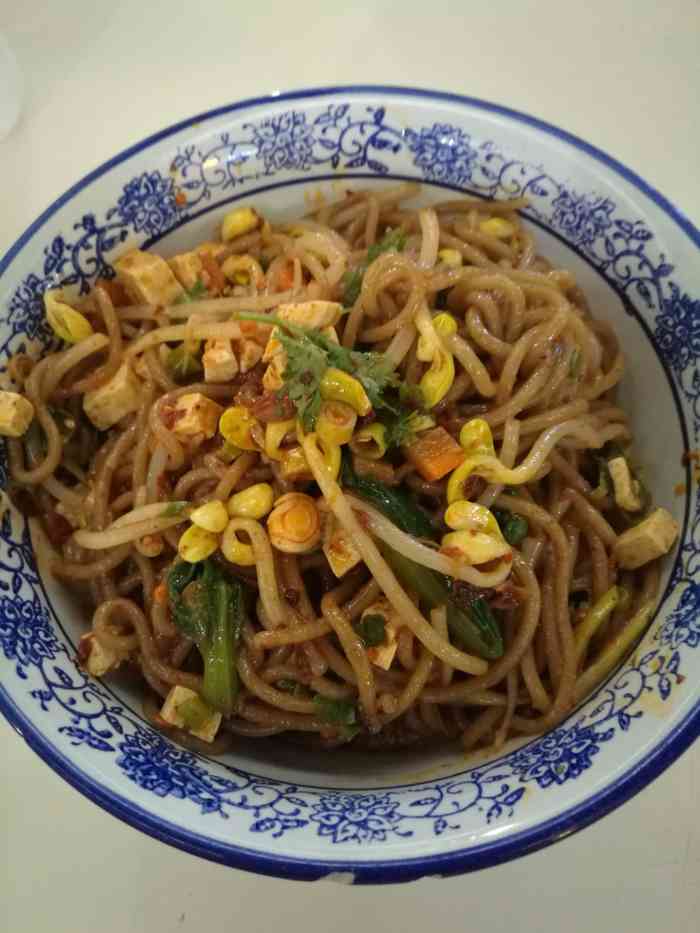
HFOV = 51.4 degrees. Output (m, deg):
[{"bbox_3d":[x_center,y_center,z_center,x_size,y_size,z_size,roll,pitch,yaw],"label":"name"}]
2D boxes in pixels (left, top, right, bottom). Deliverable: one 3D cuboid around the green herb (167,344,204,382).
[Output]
[{"bbox_3d":[-0.051,-0.032,0.224,0.011,0.006,0.011,-10,68,-2],"label":"green herb"}]

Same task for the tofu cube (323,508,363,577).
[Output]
[{"bbox_3d":[-0.002,0.021,0.196,0.009,0.010,0.013,-39,72,-13],"label":"tofu cube"}]

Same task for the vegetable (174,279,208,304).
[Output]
[{"bbox_3d":[-0.049,-0.054,0.223,0.010,0.005,0.009,-5,67,-2],"label":"vegetable"}]

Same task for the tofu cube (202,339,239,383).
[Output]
[{"bbox_3d":[-0.039,-0.031,0.217,0.009,0.010,0.009,6,68,4],"label":"tofu cube"}]

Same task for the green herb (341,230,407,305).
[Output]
[{"bbox_3d":[0.007,-0.061,0.224,0.011,0.008,0.025,31,71,13],"label":"green herb"}]

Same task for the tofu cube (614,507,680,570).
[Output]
[{"bbox_3d":[0.079,0.019,0.193,0.014,0.010,0.009,-28,70,-11],"label":"tofu cube"}]

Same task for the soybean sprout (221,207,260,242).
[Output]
[{"bbox_3d":[-0.034,-0.076,0.228,0.011,0.008,0.008,-25,69,-10],"label":"soybean sprout"}]

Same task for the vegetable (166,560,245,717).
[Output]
[{"bbox_3d":[-0.037,0.044,0.188,0.020,0.011,0.039,-7,67,-2],"label":"vegetable"}]

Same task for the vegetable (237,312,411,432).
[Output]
[{"bbox_3d":[-0.007,-0.026,0.202,0.044,0.014,0.028,9,68,5],"label":"vegetable"}]

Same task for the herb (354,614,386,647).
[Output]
[{"bbox_3d":[0.005,0.042,0.188,0.008,0.004,0.008,0,67,1],"label":"herb"}]

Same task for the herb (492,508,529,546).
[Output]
[{"bbox_3d":[0.042,0.016,0.191,0.009,0.005,0.009,4,67,2],"label":"herb"}]

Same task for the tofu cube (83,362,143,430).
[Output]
[{"bbox_3d":[-0.073,-0.022,0.224,0.014,0.012,0.014,-26,69,-9],"label":"tofu cube"}]

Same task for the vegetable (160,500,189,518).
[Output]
[{"bbox_3d":[-0.048,0.012,0.202,0.008,0.003,0.004,-20,68,-6],"label":"vegetable"}]

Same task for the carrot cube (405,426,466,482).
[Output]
[{"bbox_3d":[0.022,-0.003,0.190,0.011,0.008,0.011,-33,51,-13],"label":"carrot cube"}]

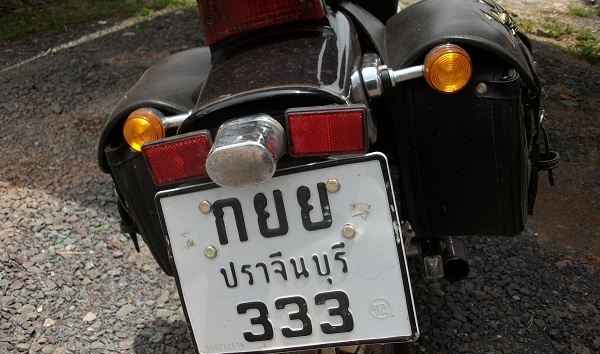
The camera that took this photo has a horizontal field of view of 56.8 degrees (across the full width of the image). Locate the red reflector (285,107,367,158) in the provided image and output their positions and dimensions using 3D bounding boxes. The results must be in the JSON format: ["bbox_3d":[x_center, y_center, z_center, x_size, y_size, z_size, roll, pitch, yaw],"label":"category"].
[{"bbox_3d":[0.026,-0.041,0.492,0.073,0.041,0.012,-2,11,14],"label":"red reflector"}]

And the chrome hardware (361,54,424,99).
[{"bbox_3d":[0.098,-0.106,0.588,0.068,0.038,0.038,-10,24,15],"label":"chrome hardware"}]

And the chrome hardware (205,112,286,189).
[{"bbox_3d":[-0.044,-0.022,0.470,0.055,0.040,0.060,-10,19,15],"label":"chrome hardware"}]

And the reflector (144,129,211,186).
[{"bbox_3d":[-0.115,-0.018,0.532,0.073,0.041,0.012,-12,9,16],"label":"reflector"}]

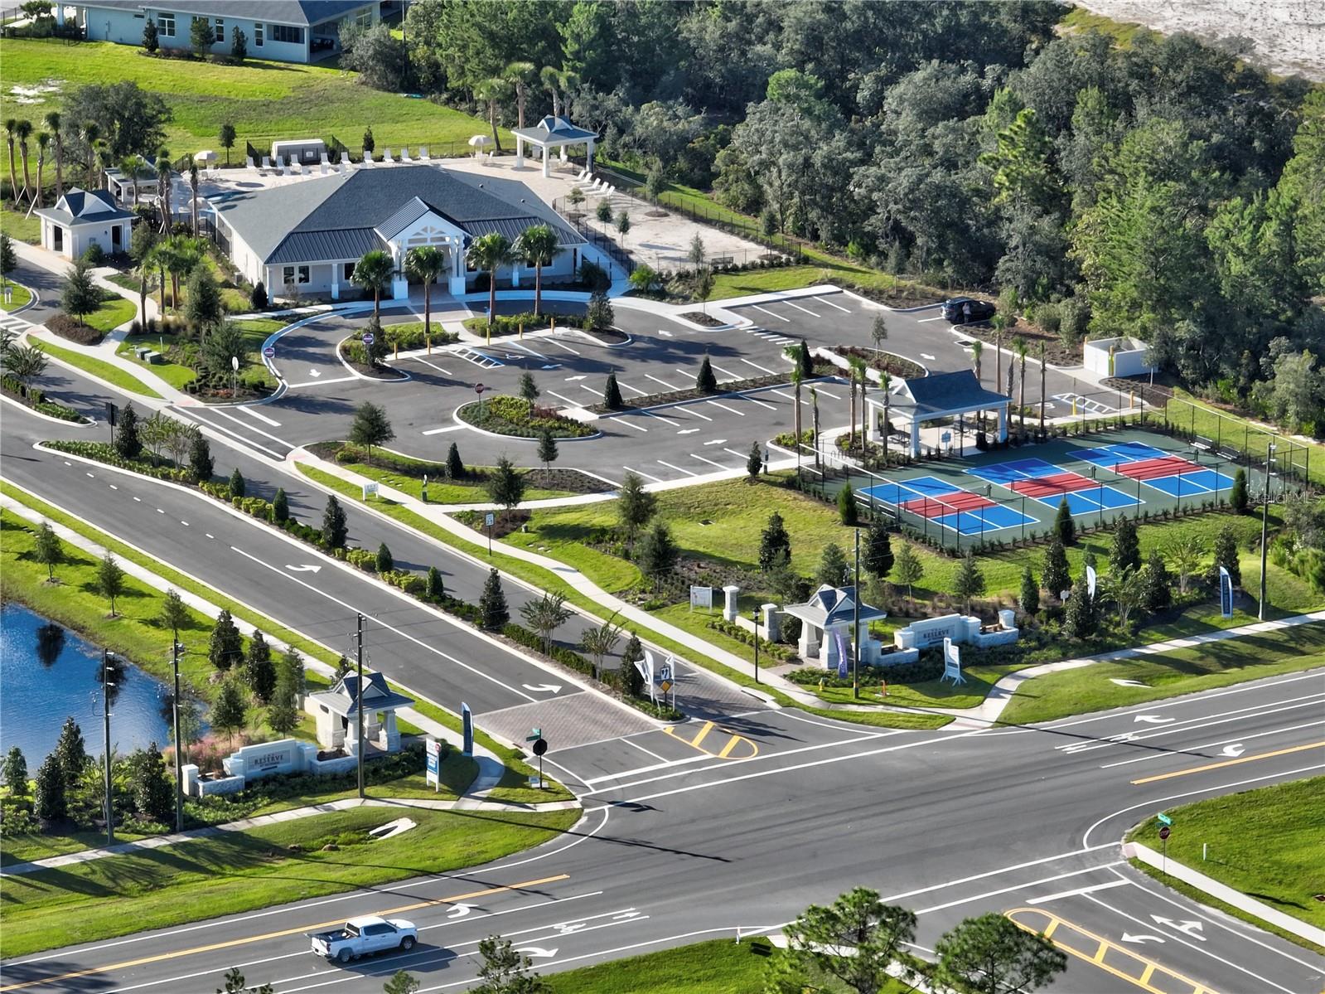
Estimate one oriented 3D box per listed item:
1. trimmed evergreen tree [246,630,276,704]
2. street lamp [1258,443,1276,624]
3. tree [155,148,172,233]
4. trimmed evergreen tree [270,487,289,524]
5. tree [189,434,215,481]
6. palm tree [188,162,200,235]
[{"bbox_3d":[-25.480,10.618,390.657,1.903,4.511,1.903,0,16,0],"label":"trimmed evergreen tree"},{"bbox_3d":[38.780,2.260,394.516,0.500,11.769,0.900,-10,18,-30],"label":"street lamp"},{"bbox_3d":[-39.792,-24.300,490.517,1.440,7.010,1.440,0,16,0],"label":"tree"},{"bbox_3d":[-26.627,0.542,429.161,1.225,2.403,1.225,0,16,0],"label":"trimmed evergreen tree"},{"bbox_3d":[-31.568,-2.812,422.205,1.740,3.360,1.740,0,16,0],"label":"tree"},{"bbox_3d":[-37.192,-23.681,488.781,0.905,6.730,0.905,0,16,0],"label":"palm tree"}]

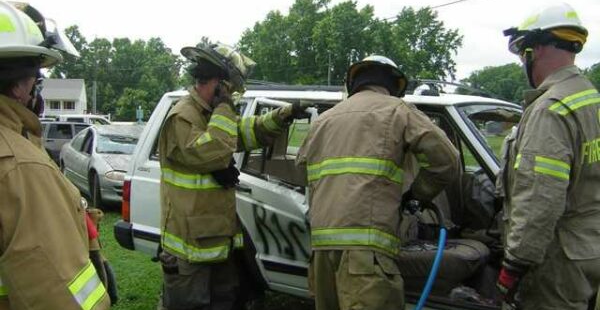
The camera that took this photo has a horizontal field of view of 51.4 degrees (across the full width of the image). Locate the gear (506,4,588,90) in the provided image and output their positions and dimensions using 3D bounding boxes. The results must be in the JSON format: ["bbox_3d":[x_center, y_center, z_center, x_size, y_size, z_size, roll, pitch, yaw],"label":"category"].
[{"bbox_3d":[1.035,-0.460,2.620,0.350,0.360,0.280,4,4,42],"label":"gear"}]

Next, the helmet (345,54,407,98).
[{"bbox_3d":[0.383,-0.388,3.120,0.290,0.210,0.360,1,-19,10],"label":"helmet"}]

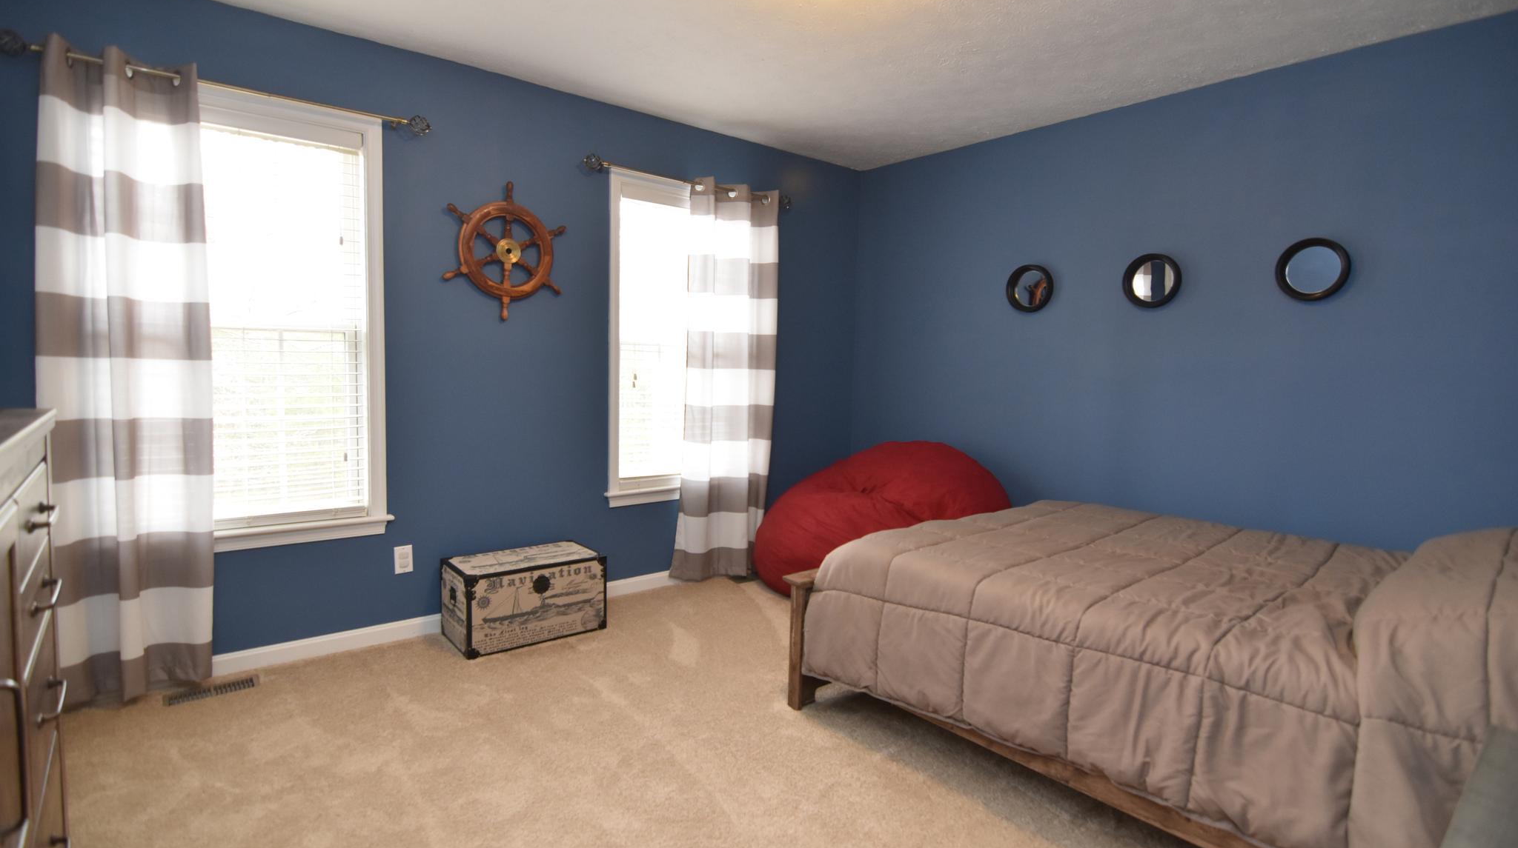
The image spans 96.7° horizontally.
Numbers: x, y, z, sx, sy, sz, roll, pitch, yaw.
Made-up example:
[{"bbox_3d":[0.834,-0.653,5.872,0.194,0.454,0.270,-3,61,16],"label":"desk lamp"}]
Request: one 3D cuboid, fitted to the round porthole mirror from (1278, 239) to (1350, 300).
[{"bbox_3d":[2.209,-0.615,2.688,0.040,0.255,0.255,-3,6,-42],"label":"round porthole mirror"}]

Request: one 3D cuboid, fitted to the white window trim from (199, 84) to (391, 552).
[{"bbox_3d":[-1.904,-0.373,2.525,0.940,1.715,0.070,-2,6,-37],"label":"white window trim"}]

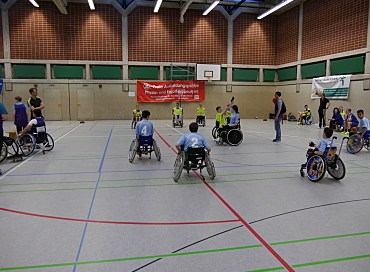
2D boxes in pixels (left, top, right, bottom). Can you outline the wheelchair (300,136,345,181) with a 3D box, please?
[{"bbox_3d":[2.747,0.441,5.906,0.620,0.870,0.820,-3,8,-21],"label":"wheelchair"}]

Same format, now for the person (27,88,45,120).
[{"bbox_3d":[-4.558,-0.539,9.213,0.380,1.820,0.540,5,9,28],"label":"person"}]

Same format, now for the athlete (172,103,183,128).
[{"bbox_3d":[-0.373,-1.060,15.440,0.590,1.210,0.880,0,8,-2],"label":"athlete"}]

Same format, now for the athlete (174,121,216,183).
[{"bbox_3d":[0.173,0.305,5.866,0.780,1.120,0.900,-1,8,-10],"label":"athlete"}]

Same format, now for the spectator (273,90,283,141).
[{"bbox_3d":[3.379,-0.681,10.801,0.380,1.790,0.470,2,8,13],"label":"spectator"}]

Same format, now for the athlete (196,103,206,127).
[{"bbox_3d":[0.908,-1.202,16.994,0.600,1.270,0.900,1,7,3],"label":"athlete"}]

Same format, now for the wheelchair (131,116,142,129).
[{"bbox_3d":[-2.403,-0.761,15.264,0.630,0.800,0.900,-1,8,-12],"label":"wheelchair"}]

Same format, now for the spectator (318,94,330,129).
[{"bbox_3d":[7.262,-1.294,15.598,0.370,1.790,0.540,-1,8,-14],"label":"spectator"}]

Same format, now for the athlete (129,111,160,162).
[{"bbox_3d":[-1.066,-0.016,7.706,0.760,1.300,0.950,-2,8,-19],"label":"athlete"}]

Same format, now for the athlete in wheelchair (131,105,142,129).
[{"bbox_3d":[-2.373,-0.956,14.791,0.590,1.150,0.880,-1,8,-10],"label":"athlete in wheelchair"}]

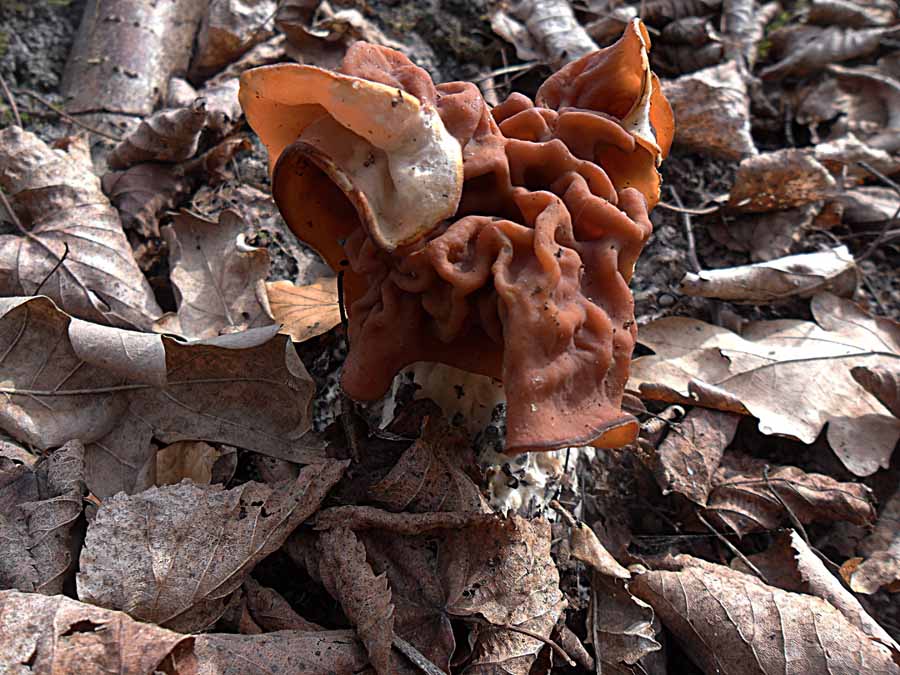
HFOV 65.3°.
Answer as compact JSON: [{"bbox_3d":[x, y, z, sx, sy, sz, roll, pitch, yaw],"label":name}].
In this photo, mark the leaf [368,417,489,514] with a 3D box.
[{"bbox_3d":[-0.008,0.044,0.240,0.040,0.014,0.029,-4,67,-2],"label":"leaf"}]

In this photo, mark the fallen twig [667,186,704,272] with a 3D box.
[{"bbox_3d":[0.124,-0.058,0.367,0.004,0.003,0.083,3,42,3],"label":"fallen twig"}]

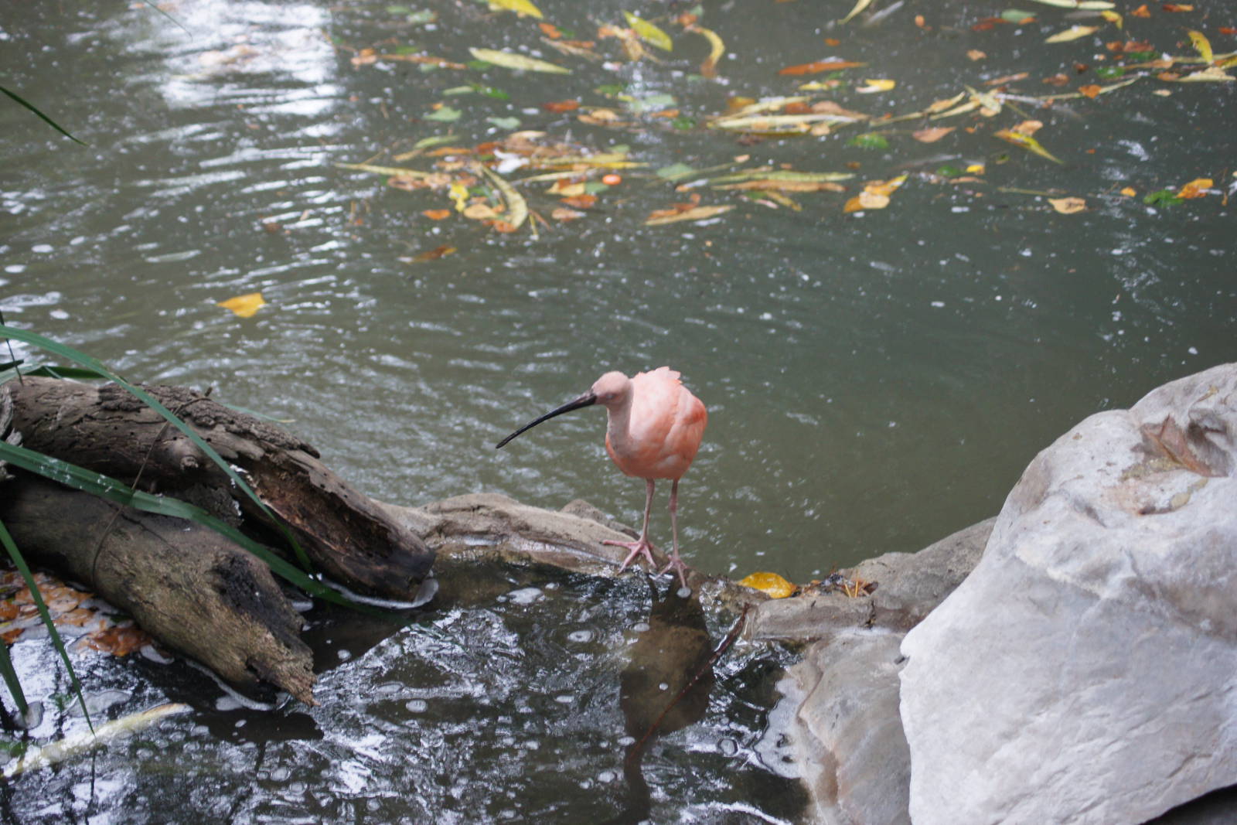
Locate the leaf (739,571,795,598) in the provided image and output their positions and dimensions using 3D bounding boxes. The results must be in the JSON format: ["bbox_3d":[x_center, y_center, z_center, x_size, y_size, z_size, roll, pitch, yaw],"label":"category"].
[{"bbox_3d":[0.197,0.225,3.693,0.071,0.018,0.045,10,31,17],"label":"leaf"}]

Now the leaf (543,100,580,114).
[{"bbox_3d":[-0.098,-0.565,5.169,0.068,0.013,0.052,-9,27,-18],"label":"leaf"}]

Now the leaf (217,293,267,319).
[{"bbox_3d":[-0.589,-0.168,4.409,0.075,0.008,0.086,1,30,2],"label":"leaf"}]

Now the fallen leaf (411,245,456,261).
[{"bbox_3d":[-0.296,-0.258,4.528,0.021,0.013,0.080,21,32,36],"label":"fallen leaf"}]

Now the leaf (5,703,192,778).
[{"bbox_3d":[-0.632,0.395,3.411,0.248,0.012,0.033,-20,35,-31],"label":"leaf"}]

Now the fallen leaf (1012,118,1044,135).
[{"bbox_3d":[0.732,-0.504,5.001,0.068,0.012,0.049,-22,36,-34],"label":"fallen leaf"}]

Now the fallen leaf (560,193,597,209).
[{"bbox_3d":[-0.065,-0.359,4.738,0.060,0.013,0.045,-7,26,-14],"label":"fallen leaf"}]

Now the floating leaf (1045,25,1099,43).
[{"bbox_3d":[0.897,-0.750,5.559,0.032,0.013,0.152,19,31,34],"label":"floating leaf"}]

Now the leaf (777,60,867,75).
[{"bbox_3d":[0.387,-0.662,5.375,0.171,0.013,0.049,-9,27,-18],"label":"leaf"}]

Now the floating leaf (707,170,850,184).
[{"bbox_3d":[0.280,-0.406,4.829,0.249,0.010,0.041,-1,30,-1],"label":"floating leaf"}]

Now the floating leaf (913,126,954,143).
[{"bbox_3d":[0.561,-0.494,4.987,0.092,0.008,0.050,-20,35,-31],"label":"floating leaf"}]

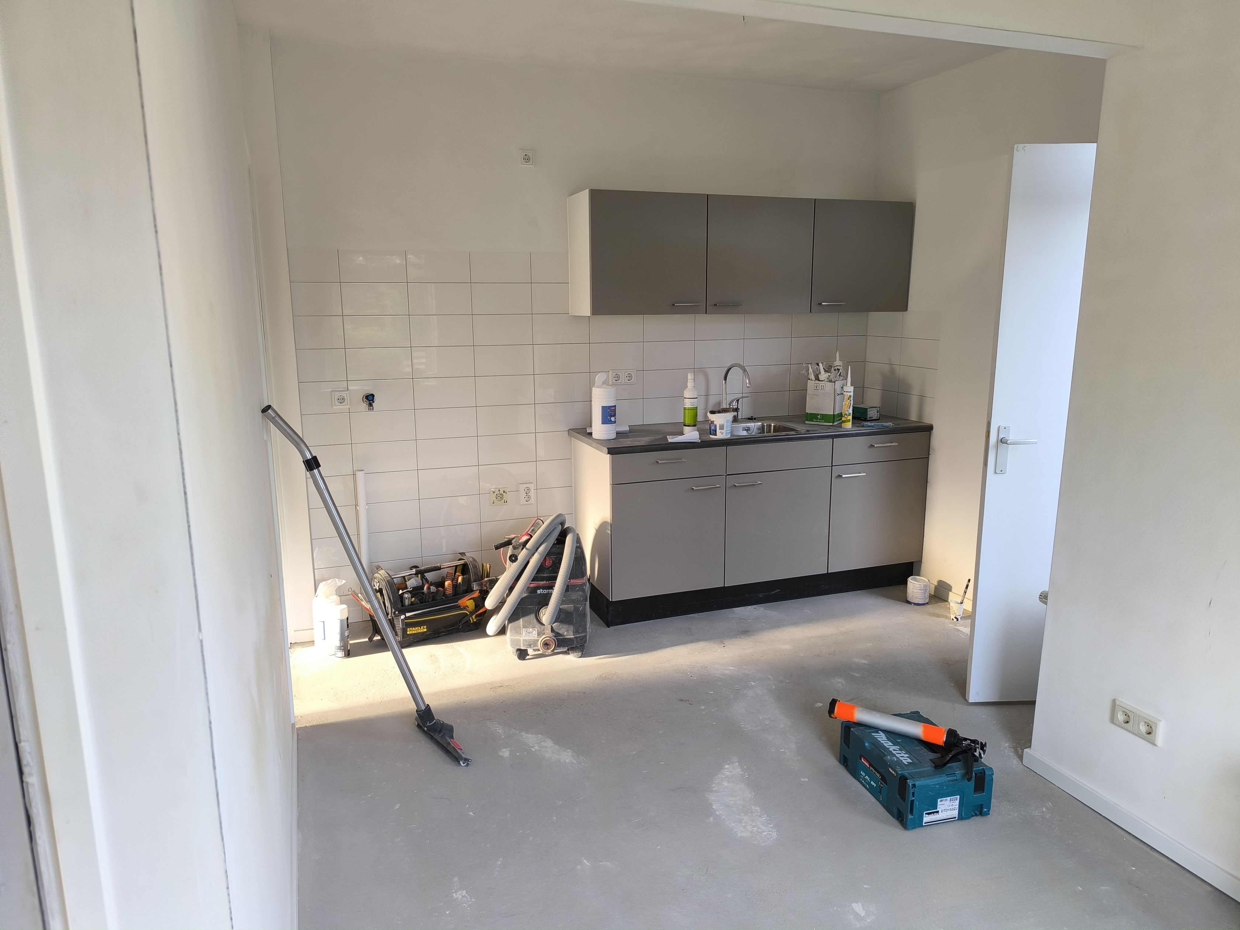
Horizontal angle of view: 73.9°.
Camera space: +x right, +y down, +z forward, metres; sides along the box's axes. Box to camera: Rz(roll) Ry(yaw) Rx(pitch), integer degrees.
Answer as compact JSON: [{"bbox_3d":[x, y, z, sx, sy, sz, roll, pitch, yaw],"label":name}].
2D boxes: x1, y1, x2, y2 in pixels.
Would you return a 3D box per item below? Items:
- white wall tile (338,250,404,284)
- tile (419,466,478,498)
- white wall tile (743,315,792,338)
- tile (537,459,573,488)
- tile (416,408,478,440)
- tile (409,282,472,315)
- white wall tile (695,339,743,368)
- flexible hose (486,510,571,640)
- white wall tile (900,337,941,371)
[{"bbox_3d":[-1.142,-0.919,3.819,0.298,0.148,0.010,-4,12,-20],"label":"white wall tile"},{"bbox_3d":[-0.855,0.088,4.129,0.298,0.148,0.010,-5,12,-20],"label":"tile"},{"bbox_3d":[0.826,-0.779,4.599,0.298,0.148,0.010,-4,12,-20],"label":"white wall tile"},{"bbox_3d":[-0.292,0.044,4.319,0.297,0.147,0.010,-4,12,-20],"label":"tile"},{"bbox_3d":[-0.865,-0.210,4.099,0.299,0.148,0.010,-5,13,-20],"label":"tile"},{"bbox_3d":[-0.860,-0.794,3.952,0.298,0.148,0.010,-5,12,-20],"label":"tile"},{"bbox_3d":[0.546,-0.610,4.525,0.298,0.148,0.010,-4,12,-20],"label":"white wall tile"},{"bbox_3d":[-0.416,0.487,3.667,0.370,0.500,0.320,-2,12,-7],"label":"flexible hose"},{"bbox_3d":[1.603,-0.597,4.407,0.010,0.147,0.297,-4,12,-20],"label":"white wall tile"}]

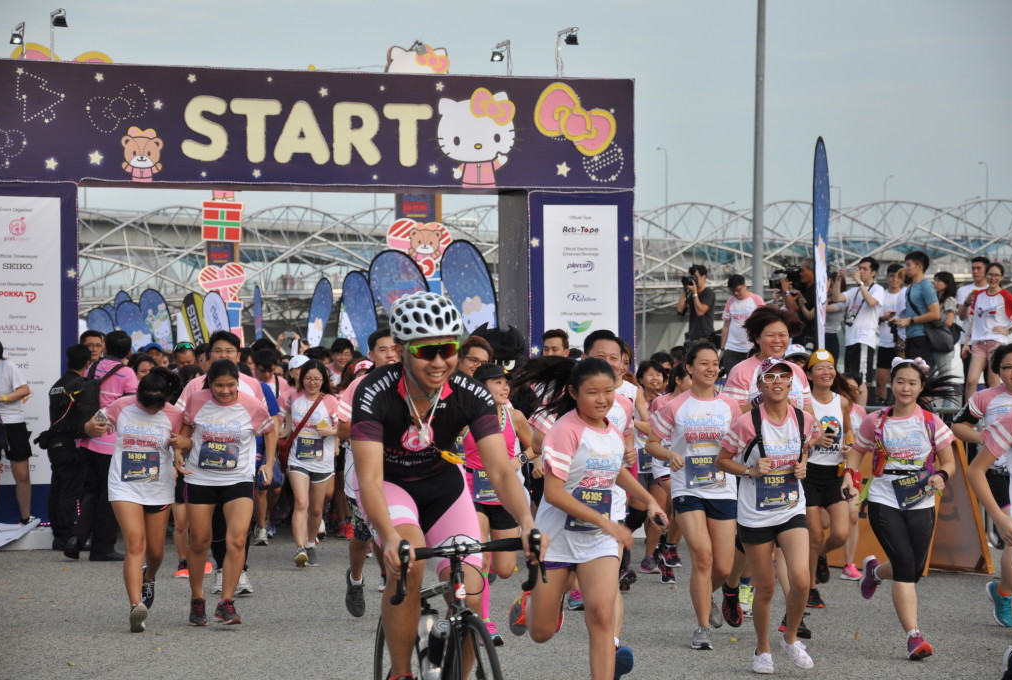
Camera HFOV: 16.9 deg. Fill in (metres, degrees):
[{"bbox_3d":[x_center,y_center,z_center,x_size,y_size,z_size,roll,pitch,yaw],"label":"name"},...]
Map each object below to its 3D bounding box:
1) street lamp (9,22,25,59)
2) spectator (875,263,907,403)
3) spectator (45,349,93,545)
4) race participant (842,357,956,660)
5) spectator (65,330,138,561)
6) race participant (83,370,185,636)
[{"bbox_3d":[-4.137,-2.514,28.900,0.110,0.400,0.300,0,0,-20],"label":"street lamp"},{"bbox_3d":[3.869,0.015,34.300,0.470,1.600,0.360,0,0,6],"label":"spectator"},{"bbox_3d":[-3.452,0.848,26.900,0.380,1.640,0.480,0,0,-41],"label":"spectator"},{"bbox_3d":[2.072,0.887,17.950,0.580,1.570,0.800,0,0,-17],"label":"race participant"},{"bbox_3d":[-3.073,0.802,25.900,0.500,1.740,0.500,0,0,-37],"label":"spectator"},{"bbox_3d":[-2.103,0.913,19.400,0.560,1.510,0.600,0,0,-5],"label":"race participant"}]

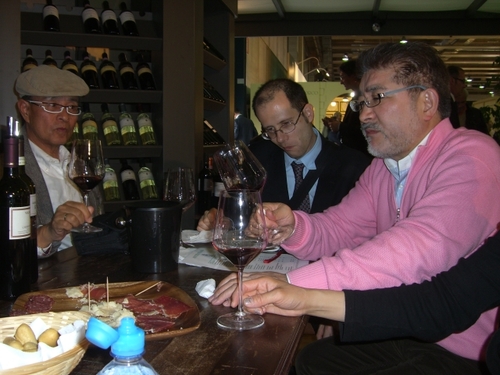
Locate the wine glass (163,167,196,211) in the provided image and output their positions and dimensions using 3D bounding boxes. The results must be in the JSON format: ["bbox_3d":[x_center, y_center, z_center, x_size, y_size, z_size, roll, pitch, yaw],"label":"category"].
[{"bbox_3d":[-0.199,0.051,1.557,0.095,0.226,0.095,0,7,0],"label":"wine glass"}]

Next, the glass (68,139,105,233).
[{"bbox_3d":[-0.415,-0.003,1.392,0.094,0.226,0.094,0,7,0],"label":"glass"}]

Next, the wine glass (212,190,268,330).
[{"bbox_3d":[-0.015,0.120,0.944,0.095,0.228,0.095,0,7,0],"label":"wine glass"}]

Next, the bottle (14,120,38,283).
[{"bbox_3d":[-0.501,0.033,1.185,0.076,0.345,0.076,0,7,0],"label":"bottle"}]

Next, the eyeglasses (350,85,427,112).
[{"bbox_3d":[0.304,-0.183,1.179,0.140,0.045,0.138,-10,1,-17],"label":"eyeglasses"}]

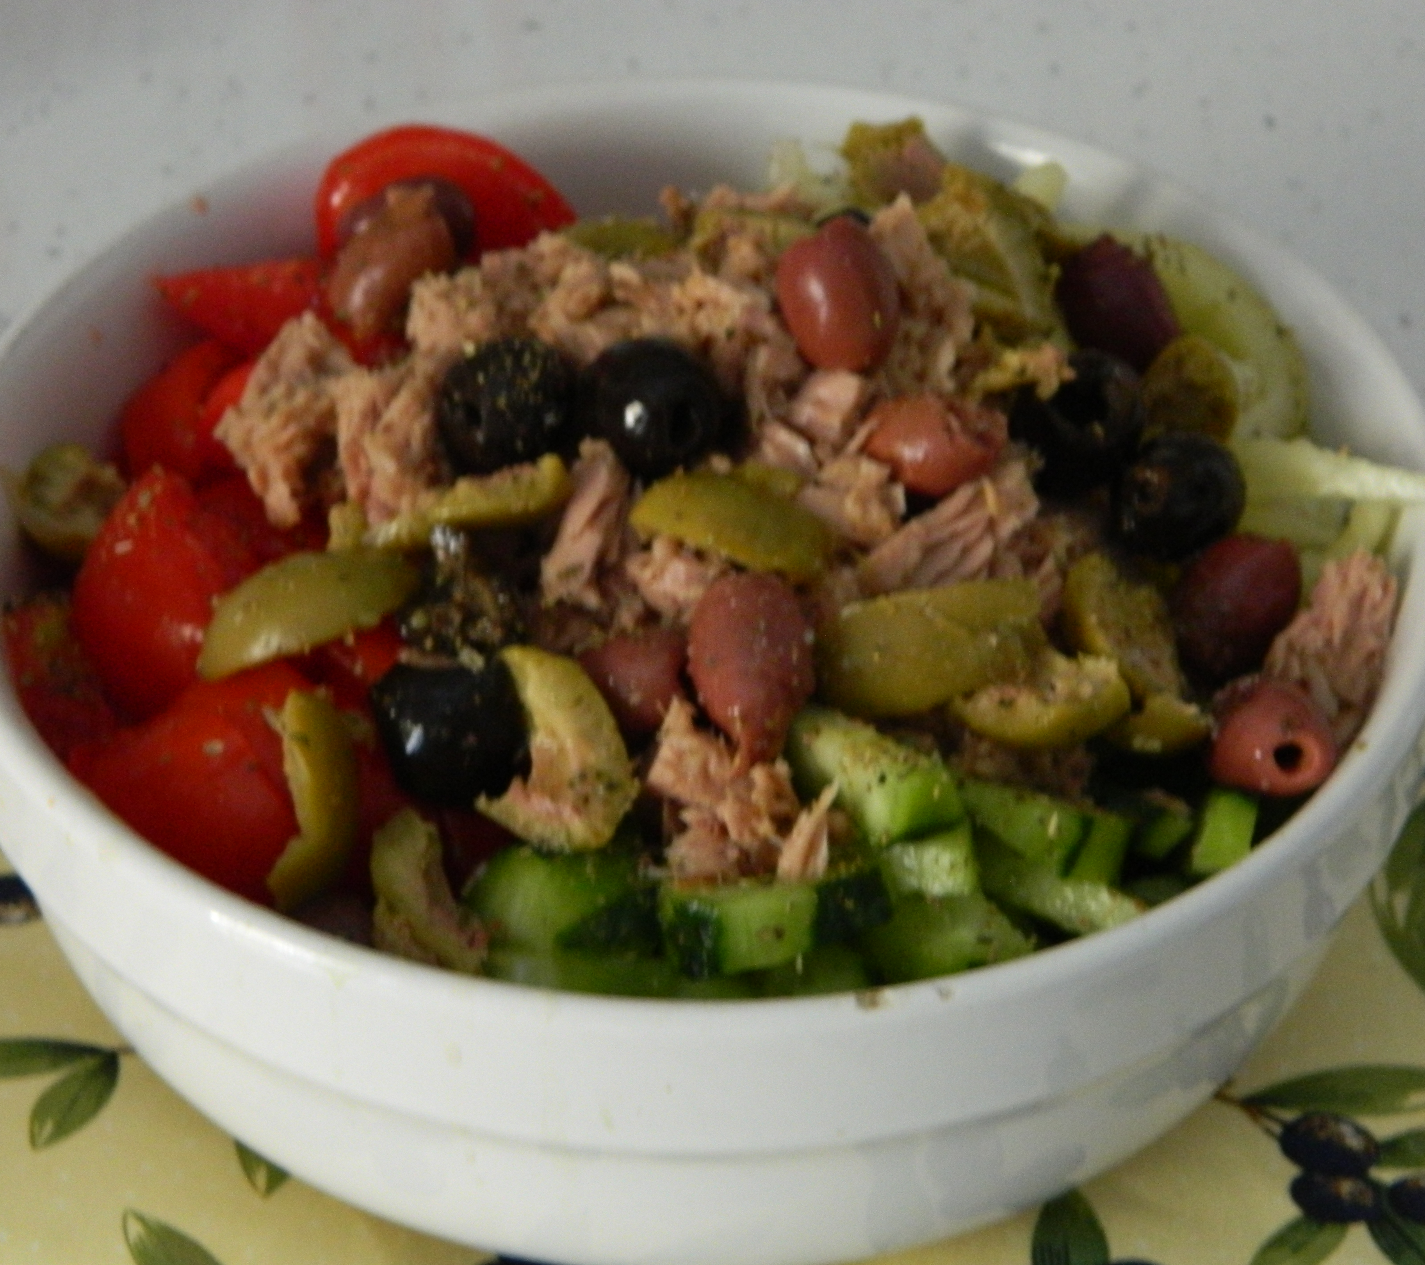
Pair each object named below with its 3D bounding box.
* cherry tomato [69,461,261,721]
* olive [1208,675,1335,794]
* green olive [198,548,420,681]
[{"bbox_3d":[-0.075,-0.005,0.466,0.026,0.035,0.027,-3,18,0],"label":"cherry tomato"},{"bbox_3d":[0.076,0.014,0.466,0.017,0.017,0.021,0,18,-18],"label":"olive"},{"bbox_3d":[-0.056,-0.003,0.470,0.033,0.011,0.017,-26,63,-15],"label":"green olive"}]

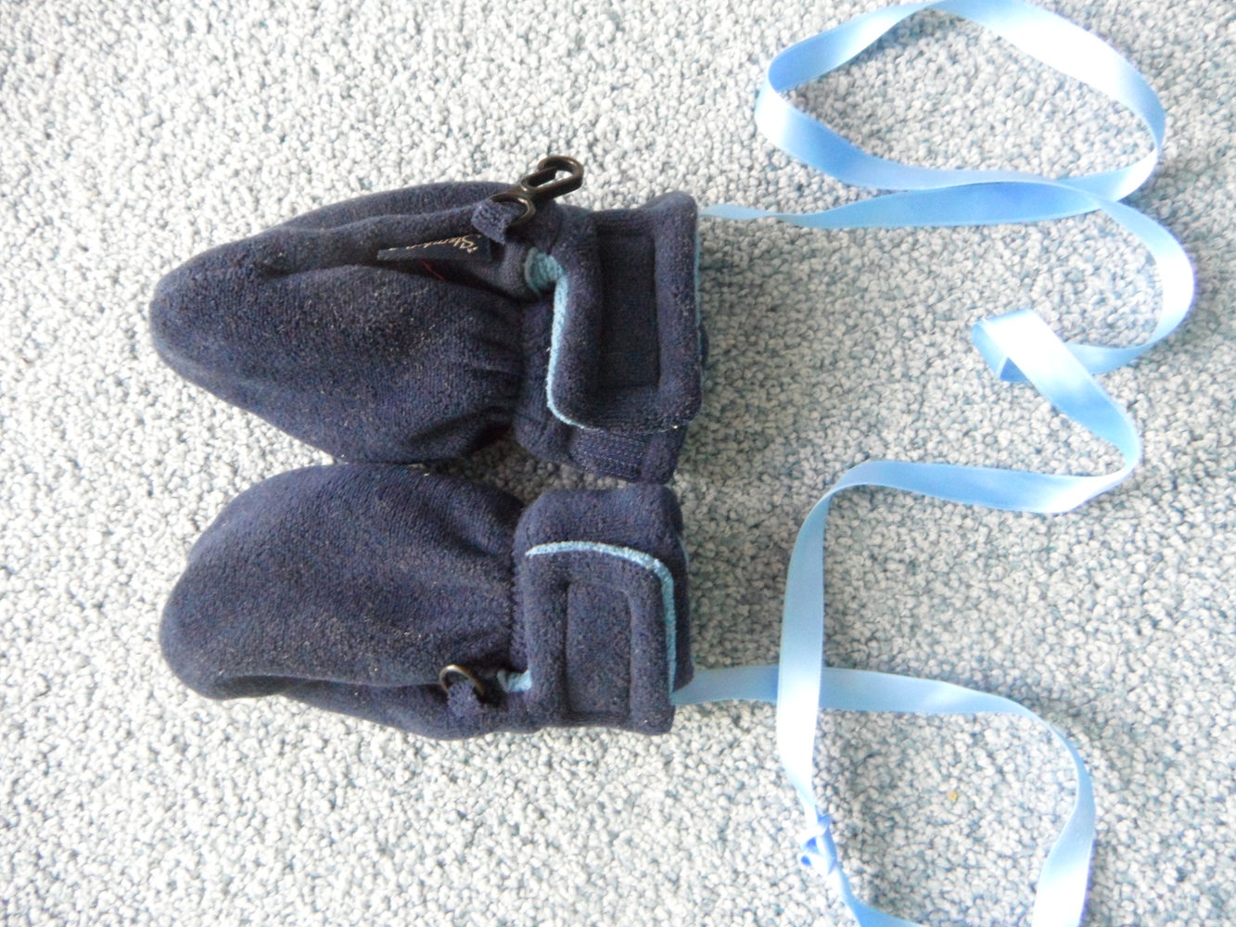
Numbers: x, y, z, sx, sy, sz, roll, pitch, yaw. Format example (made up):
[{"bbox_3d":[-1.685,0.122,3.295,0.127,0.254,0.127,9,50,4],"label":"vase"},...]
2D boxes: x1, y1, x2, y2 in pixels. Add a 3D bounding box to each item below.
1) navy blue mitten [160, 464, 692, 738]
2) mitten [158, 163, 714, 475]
[{"bbox_3d":[-0.058,0.039,0.246,0.158,0.045,0.079,-3,87,7],"label":"navy blue mitten"},{"bbox_3d":[-0.059,-0.045,0.250,0.168,0.046,0.089,5,88,8],"label":"mitten"}]

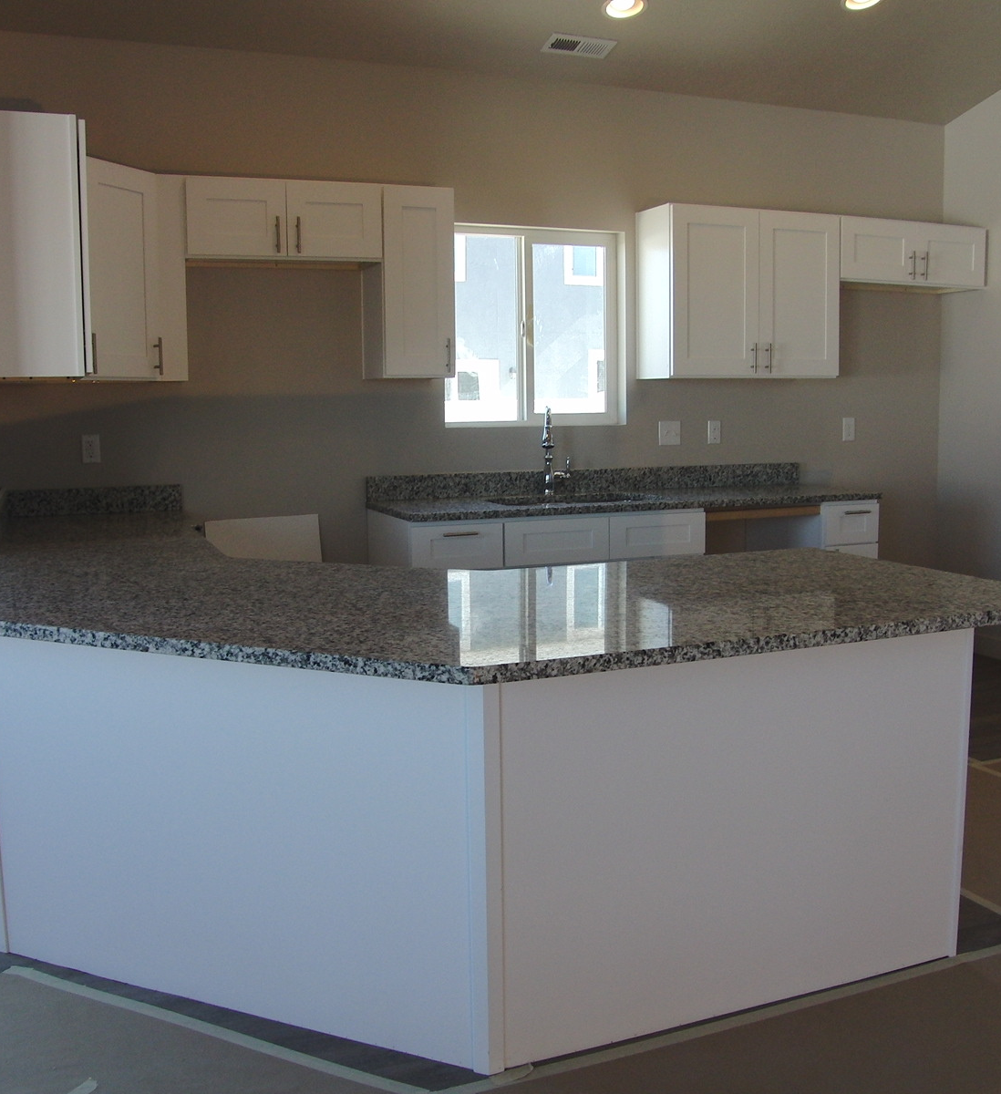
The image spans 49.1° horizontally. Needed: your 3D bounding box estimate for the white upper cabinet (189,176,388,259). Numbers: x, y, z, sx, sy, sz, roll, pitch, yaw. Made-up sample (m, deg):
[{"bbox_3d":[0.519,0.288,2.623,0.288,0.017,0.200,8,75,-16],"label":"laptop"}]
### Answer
[{"bbox_3d":[-0.870,-1.260,4.309,0.758,0.303,0.327,-4,8,-21],"label":"white upper cabinet"}]

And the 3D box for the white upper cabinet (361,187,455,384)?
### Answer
[{"bbox_3d":[-0.379,-1.071,4.522,0.301,0.757,0.327,-4,8,-21],"label":"white upper cabinet"}]

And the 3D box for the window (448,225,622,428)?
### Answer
[{"bbox_3d":[0.143,-0.992,4.985,0.887,0.884,0.100,-4,8,-21],"label":"window"}]

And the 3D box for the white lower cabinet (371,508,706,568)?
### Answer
[{"bbox_3d":[0.158,0.272,4.739,1.291,0.884,0.630,-4,8,-21],"label":"white lower cabinet"}]

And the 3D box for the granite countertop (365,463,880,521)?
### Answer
[{"bbox_3d":[0.575,-0.256,4.815,2.210,0.130,0.659,-4,8,-21],"label":"granite countertop"}]

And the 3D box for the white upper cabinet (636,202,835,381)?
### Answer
[{"bbox_3d":[1.116,-1.160,5.090,0.920,0.757,0.327,-4,8,-21],"label":"white upper cabinet"}]

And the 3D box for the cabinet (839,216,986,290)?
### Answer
[{"bbox_3d":[1.951,-1.427,5.393,0.910,0.303,0.327,-4,8,-21],"label":"cabinet"}]

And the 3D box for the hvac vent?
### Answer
[{"bbox_3d":[0.329,-2.077,4.547,0.292,0.015,0.140,-4,-5,-21],"label":"hvac vent"}]

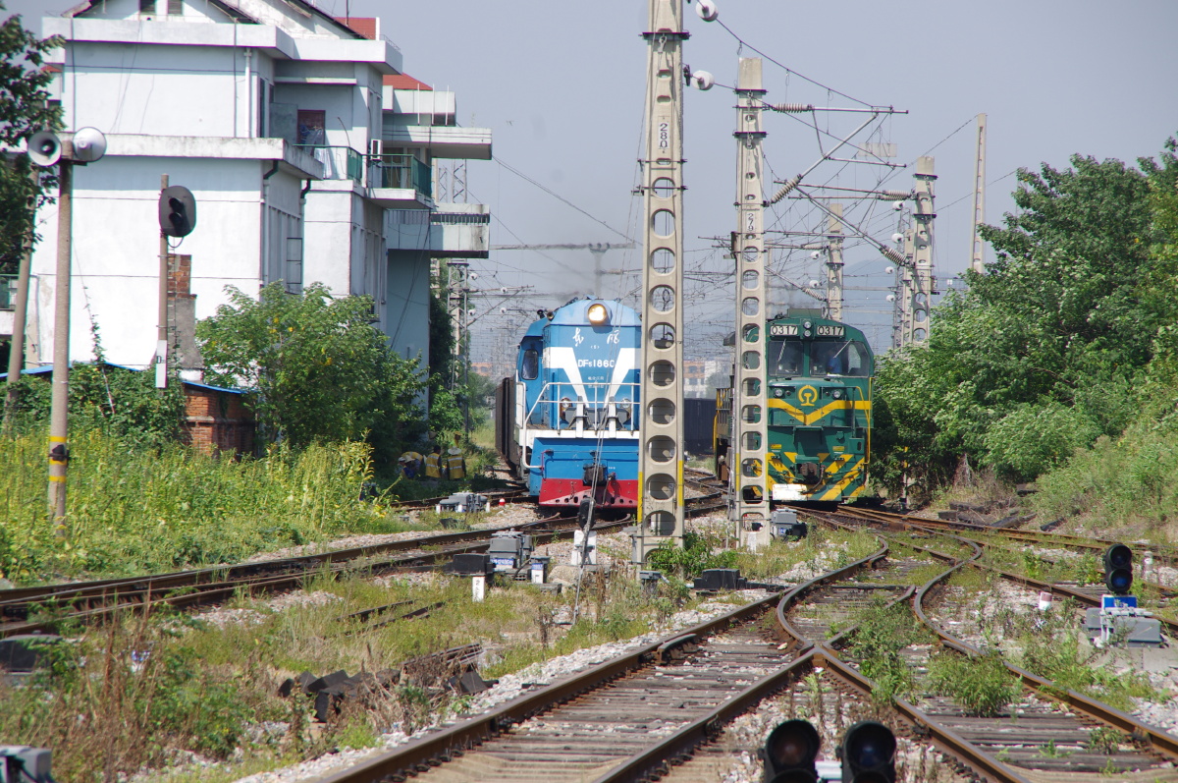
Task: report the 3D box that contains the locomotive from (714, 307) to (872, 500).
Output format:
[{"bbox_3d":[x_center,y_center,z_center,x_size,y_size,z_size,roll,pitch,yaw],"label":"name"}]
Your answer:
[{"bbox_3d":[5.100,0.470,168.300,3.200,4.660,18.600,0,0,-1],"label":"locomotive"}]

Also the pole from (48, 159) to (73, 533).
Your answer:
[{"bbox_3d":[-6.714,-0.375,84.000,0.220,5.560,0.220,2,0,0],"label":"pole"}]

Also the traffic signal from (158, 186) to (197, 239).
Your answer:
[{"bbox_3d":[-8.152,-3.565,131.000,0.730,1.030,0.500,0,0,10],"label":"traffic signal"}]

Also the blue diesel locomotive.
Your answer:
[{"bbox_3d":[-0.170,0.310,153.300,3.200,4.660,18.600,0,0,-2],"label":"blue diesel locomotive"}]

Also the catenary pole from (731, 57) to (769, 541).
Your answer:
[{"bbox_3d":[2.888,-1.574,117.000,0.600,8.650,0.320,0,0,0],"label":"catenary pole"}]

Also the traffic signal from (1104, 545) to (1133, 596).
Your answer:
[{"bbox_3d":[4.934,1.655,61.500,0.260,0.490,0.360,0,0,-4],"label":"traffic signal"}]

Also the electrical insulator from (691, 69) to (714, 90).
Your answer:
[{"bbox_3d":[1.443,-3.920,83.300,0.280,0.260,0.320,0,0,7],"label":"electrical insulator"}]

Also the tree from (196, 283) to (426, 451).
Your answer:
[{"bbox_3d":[-6.427,-0.068,153.000,5.300,4.900,4.800,0,0,0],"label":"tree"}]

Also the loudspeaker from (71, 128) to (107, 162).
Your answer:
[{"bbox_3d":[-6.365,-3.139,84.100,0.440,0.450,0.400,0,0,7],"label":"loudspeaker"}]

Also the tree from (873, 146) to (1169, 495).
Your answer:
[{"bbox_3d":[10.284,-1.634,157.000,7.000,8.200,6.500,0,0,0],"label":"tree"}]

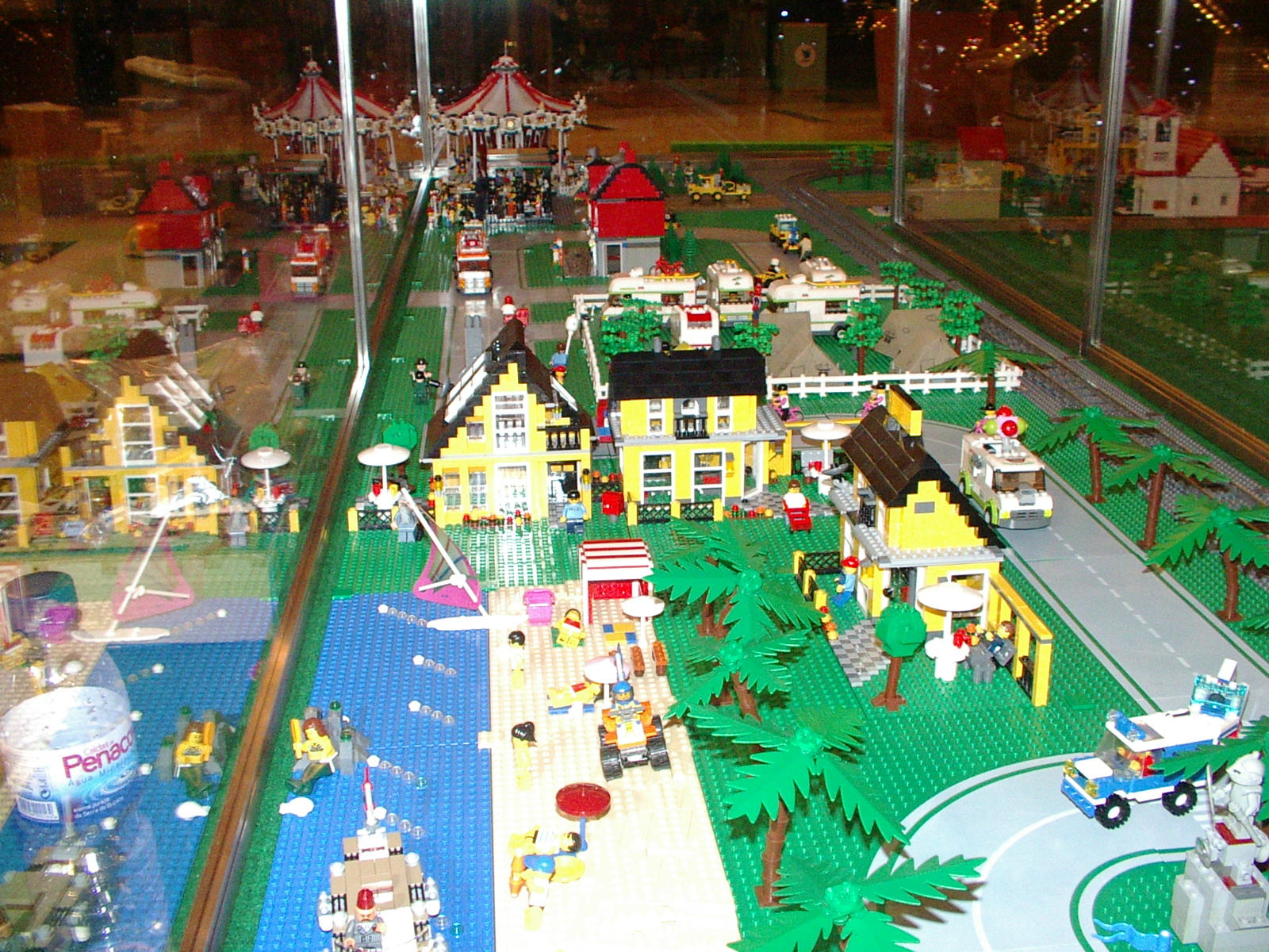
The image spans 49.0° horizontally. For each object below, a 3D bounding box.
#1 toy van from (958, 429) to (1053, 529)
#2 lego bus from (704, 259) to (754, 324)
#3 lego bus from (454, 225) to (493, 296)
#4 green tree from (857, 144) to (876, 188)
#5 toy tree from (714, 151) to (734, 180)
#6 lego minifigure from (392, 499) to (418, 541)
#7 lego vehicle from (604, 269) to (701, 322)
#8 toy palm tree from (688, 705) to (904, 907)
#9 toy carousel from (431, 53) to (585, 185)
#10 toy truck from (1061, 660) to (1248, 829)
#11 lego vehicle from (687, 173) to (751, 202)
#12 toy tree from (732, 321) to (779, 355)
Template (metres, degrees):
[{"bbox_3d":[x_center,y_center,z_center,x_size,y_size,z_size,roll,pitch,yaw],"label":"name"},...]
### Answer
[{"bbox_3d":[0.365,0.003,1.370,0.058,0.062,0.118,-2,20,-4],"label":"toy van"},{"bbox_3d":[0.142,-0.277,2.093,0.052,0.082,0.130,-3,20,-8],"label":"lego bus"},{"bbox_3d":[-0.268,-0.355,2.319,0.059,0.083,0.176,-4,20,-9],"label":"lego bus"},{"bbox_3d":[0.563,-0.746,3.365,0.051,0.099,0.051,-3,20,-6],"label":"green tree"},{"bbox_3d":[0.225,-0.771,3.479,0.038,0.074,0.038,-3,20,-6],"label":"toy tree"},{"bbox_3d":[-0.206,0.040,1.255,0.024,0.041,0.015,-3,19,-8],"label":"lego minifigure"},{"bbox_3d":[0.024,-0.262,2.062,0.152,0.087,0.055,-2,20,-6],"label":"lego vehicle"},{"bbox_3d":[0.086,0.182,0.752,0.114,0.099,0.114,-2,19,-4],"label":"toy palm tree"},{"bbox_3d":[-0.301,-0.848,3.329,0.376,0.322,0.376,-2,20,-6],"label":"toy carousel"},{"bbox_3d":[0.321,0.162,0.858,0.105,0.090,0.040,-6,21,-15],"label":"toy truck"},{"bbox_3d":[0.193,-0.666,3.211,0.150,0.058,0.040,-2,20,-6],"label":"lego vehicle"},{"bbox_3d":[0.153,-0.163,1.783,0.058,0.078,0.056,-3,20,-6],"label":"toy tree"}]

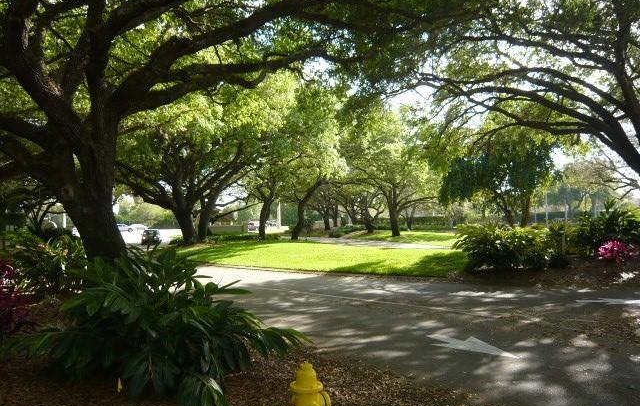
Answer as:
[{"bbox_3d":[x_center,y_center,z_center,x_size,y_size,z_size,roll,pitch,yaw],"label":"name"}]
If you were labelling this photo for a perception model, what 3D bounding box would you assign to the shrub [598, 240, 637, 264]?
[{"bbox_3d":[10.770,1.780,18.800,1.320,0.860,1.150,-1,-3,27],"label":"shrub"}]

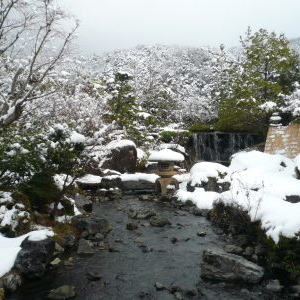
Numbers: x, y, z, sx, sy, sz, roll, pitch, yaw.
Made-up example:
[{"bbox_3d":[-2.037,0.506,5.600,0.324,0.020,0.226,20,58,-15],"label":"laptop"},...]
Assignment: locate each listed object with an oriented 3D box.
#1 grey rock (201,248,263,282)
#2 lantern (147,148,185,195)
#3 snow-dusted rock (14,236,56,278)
[{"bbox_3d":[1.020,1.430,4.050,0.700,0.330,0.420,0,1,12],"label":"grey rock"},{"bbox_3d":[0.460,0.600,9.000,0.980,1.250,0.980,0,1,12],"label":"lantern"},{"bbox_3d":[-1.450,1.360,4.100,0.480,0.400,0.420,0,1,-20],"label":"snow-dusted rock"}]

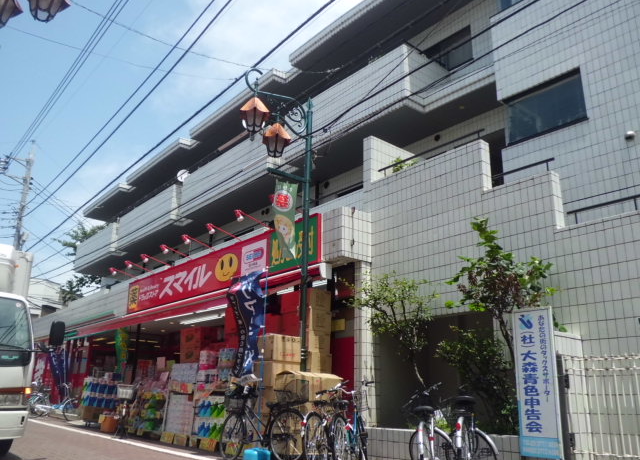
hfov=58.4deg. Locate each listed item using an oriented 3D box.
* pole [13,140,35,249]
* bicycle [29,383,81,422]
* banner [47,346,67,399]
[{"bbox_3d":[-13.060,1.581,24.385,0.400,11.625,0.400,13,-20,-36],"label":"pole"},{"bbox_3d":[-7.752,5.051,16.850,1.720,1.040,0.550,-4,-17,17],"label":"bicycle"},{"bbox_3d":[-8.706,4.751,19.011,0.620,1.731,0.200,13,-20,-36],"label":"banner"}]

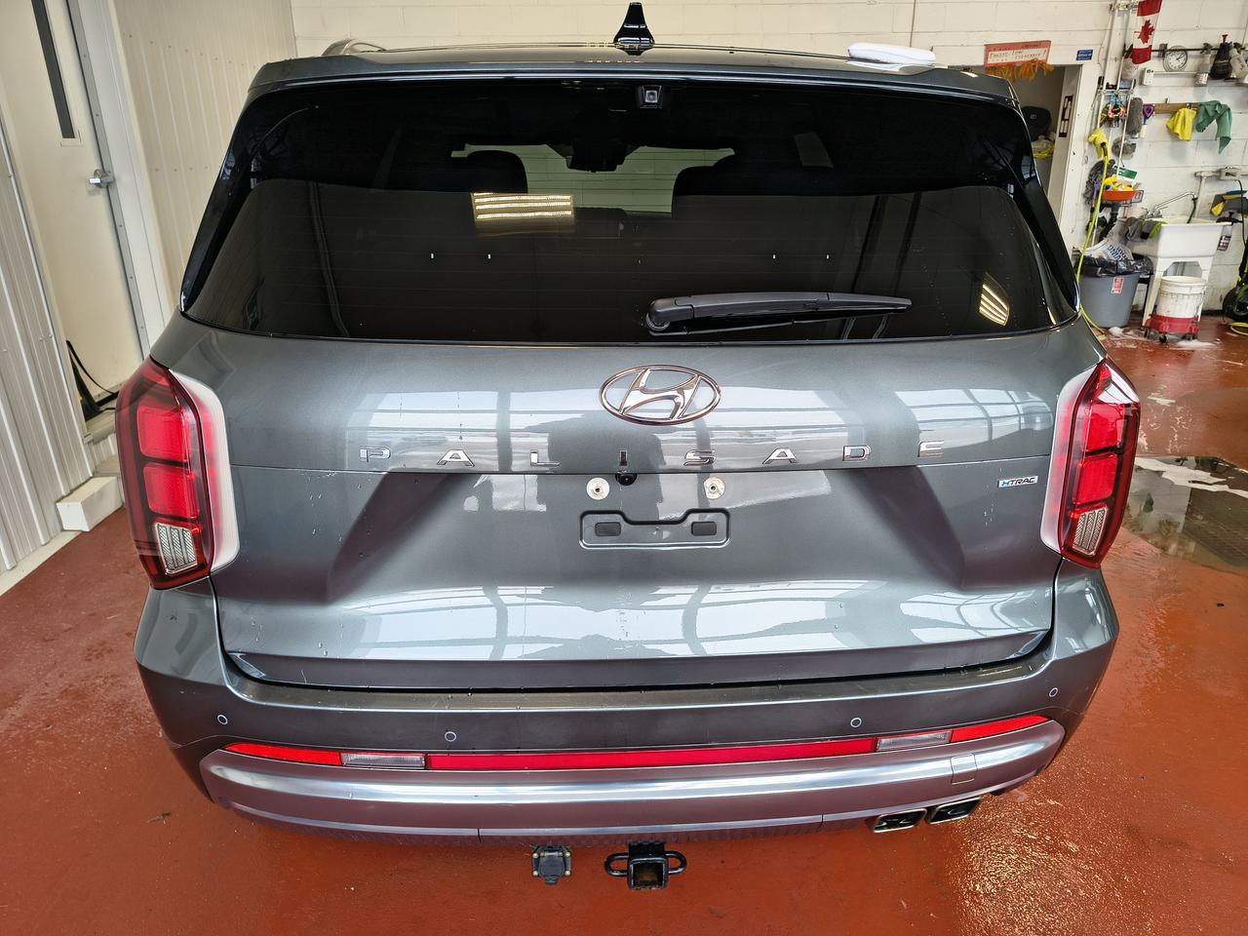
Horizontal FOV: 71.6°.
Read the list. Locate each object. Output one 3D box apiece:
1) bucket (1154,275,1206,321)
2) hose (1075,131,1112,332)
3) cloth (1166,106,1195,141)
[{"bbox_3d":[4.289,-1.266,6.688,0.298,0.355,0.298,-1,20,0],"label":"bucket"},{"bbox_3d":[3.751,-1.884,6.896,0.400,1.520,0.600,-1,20,-2],"label":"hose"},{"bbox_3d":[4.479,-2.760,6.963,0.230,0.250,0.100,-1,20,-2],"label":"cloth"}]

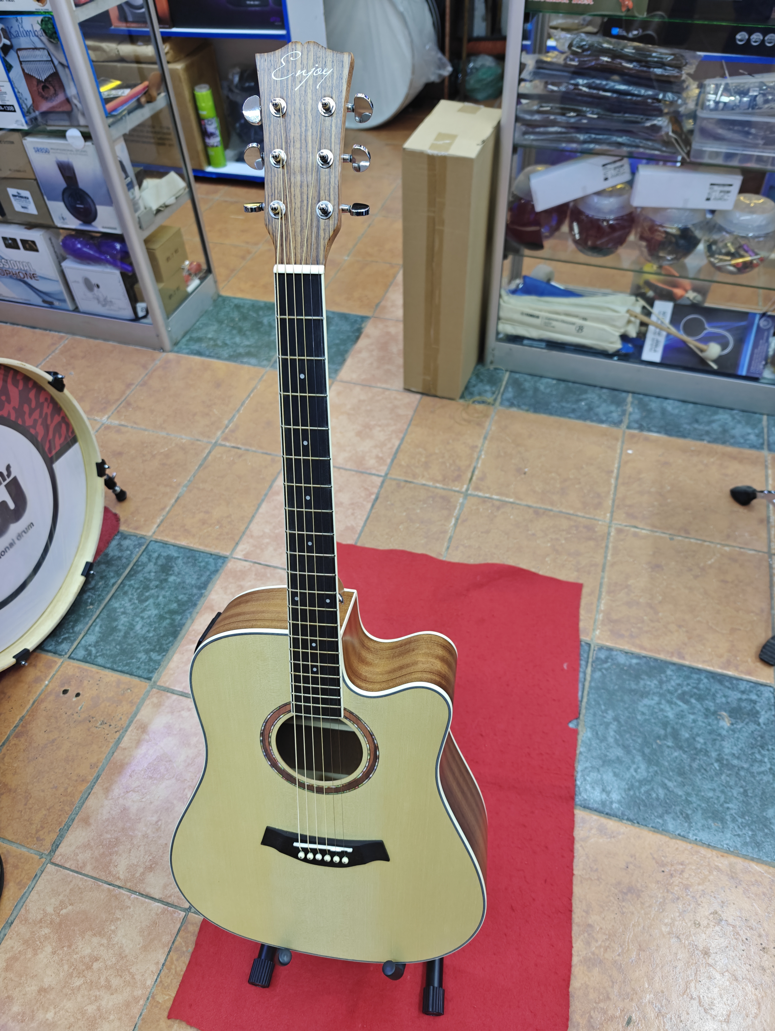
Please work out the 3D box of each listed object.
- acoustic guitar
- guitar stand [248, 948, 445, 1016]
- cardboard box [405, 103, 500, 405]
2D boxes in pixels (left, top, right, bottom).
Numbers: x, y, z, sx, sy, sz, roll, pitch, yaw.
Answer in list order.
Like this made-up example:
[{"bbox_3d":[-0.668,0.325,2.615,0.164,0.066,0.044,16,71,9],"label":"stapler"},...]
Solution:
[{"bbox_3d":[-0.069,0.087,0.791,0.402,1.034,0.128,3,23,7],"label":"acoustic guitar"},{"bbox_3d":[-0.050,0.482,1.017,0.290,0.330,0.310,4,48,7],"label":"guitar stand"},{"bbox_3d":[0.161,-0.650,1.823,0.156,0.635,0.300,14,50,14],"label":"cardboard box"}]

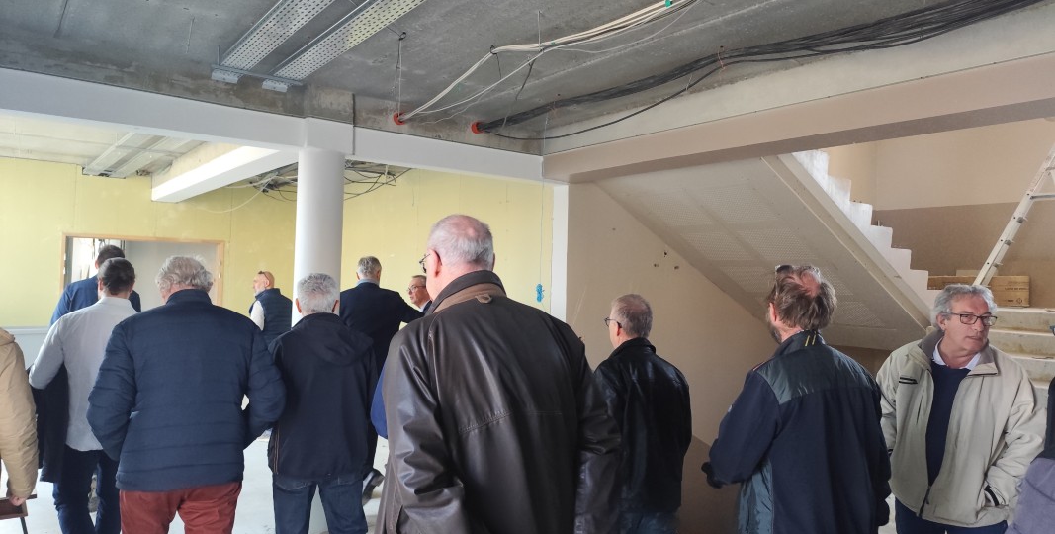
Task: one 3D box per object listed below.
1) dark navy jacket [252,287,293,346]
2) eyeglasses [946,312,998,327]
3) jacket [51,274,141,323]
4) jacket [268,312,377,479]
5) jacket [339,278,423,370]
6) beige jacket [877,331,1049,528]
[{"bbox_3d":[-2.365,0.526,6.600,0.320,0.680,0.480,1,-1,24],"label":"dark navy jacket"},{"bbox_3d":[1.739,0.206,2.765,0.142,0.043,0.140,4,-1,0],"label":"eyeglasses"},{"bbox_3d":[-2.983,0.421,4.850,0.580,0.780,0.340,2,-1,-33],"label":"jacket"},{"bbox_3d":[-0.899,0.555,3.050,0.490,0.700,0.320,2,-1,-14],"label":"jacket"},{"bbox_3d":[-1.119,0.483,5.150,0.660,0.780,0.360,2,-1,-10],"label":"jacket"},{"bbox_3d":[1.755,0.639,2.840,0.390,0.740,0.610,2,-1,-35],"label":"beige jacket"}]

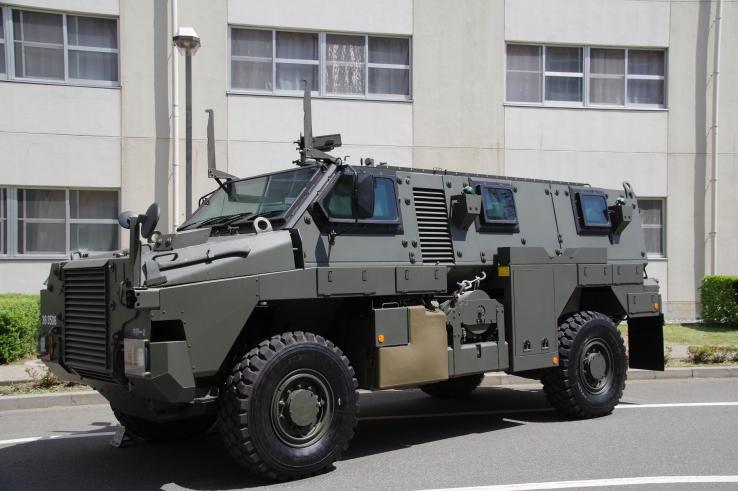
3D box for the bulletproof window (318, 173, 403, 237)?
[{"bbox_3d":[-0.092,-0.399,7.029,1.060,0.596,0.100,1,-12,-39],"label":"bulletproof window"}]

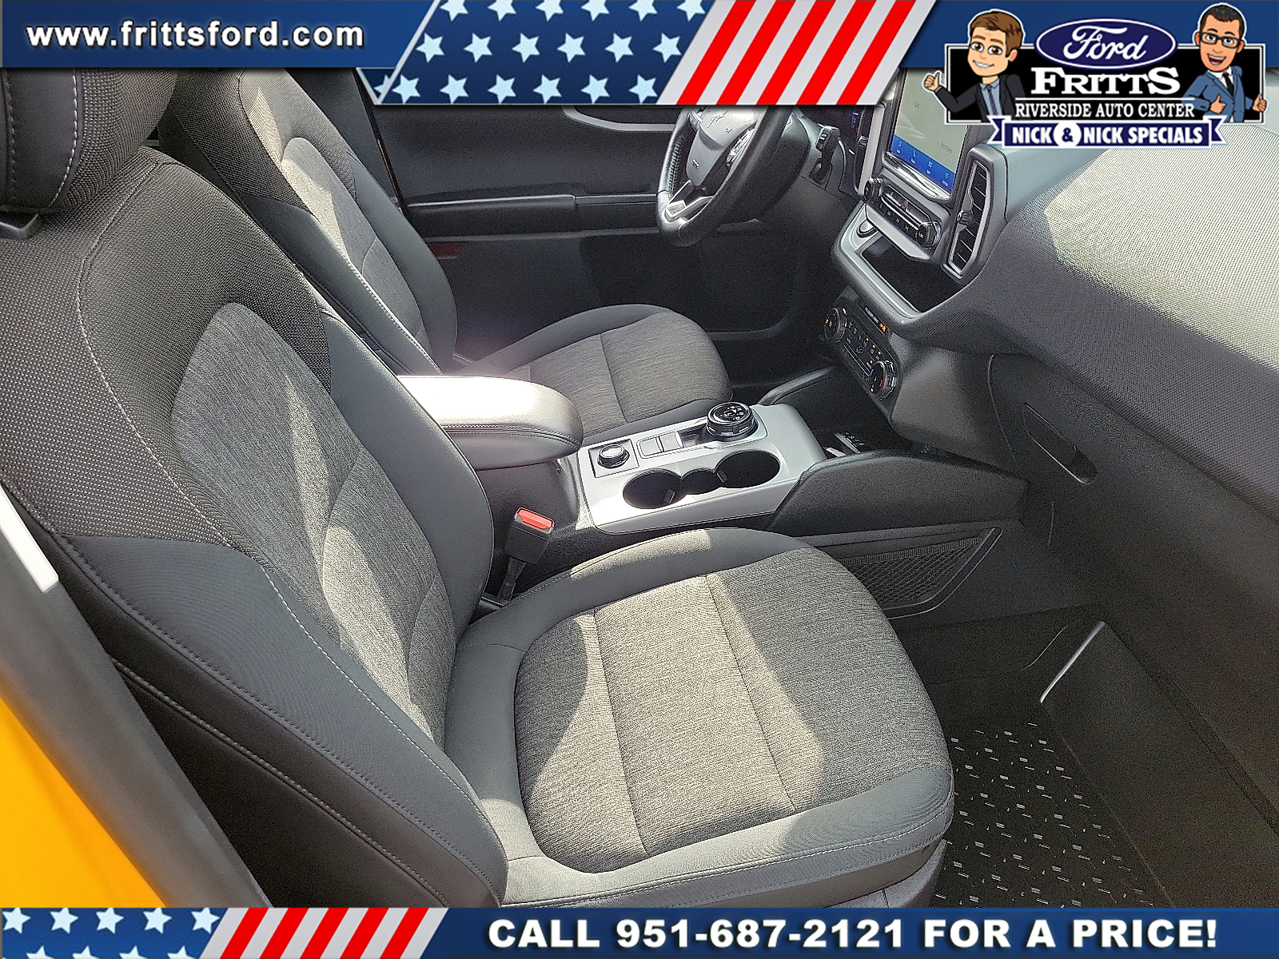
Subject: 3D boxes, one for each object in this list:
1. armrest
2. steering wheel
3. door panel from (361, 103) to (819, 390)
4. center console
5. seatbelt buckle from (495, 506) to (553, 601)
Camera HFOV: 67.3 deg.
[{"bbox_3d":[-0.222,-0.072,1.147,0.300,0.072,0.180,-5,33,-9],"label":"armrest"},{"bbox_3d":[0.144,-0.515,1.379,0.100,0.375,0.375,18,26,-22],"label":"steering wheel"},{"bbox_3d":[-0.057,-0.486,1.768,0.870,0.610,0.130,-5,33,-9],"label":"door panel"},{"bbox_3d":[0.084,-0.024,1.244,0.320,0.100,0.220,-10,33,-6],"label":"center console"},{"bbox_3d":[-0.135,0.089,1.087,0.047,0.135,0.030,21,27,-1],"label":"seatbelt buckle"}]

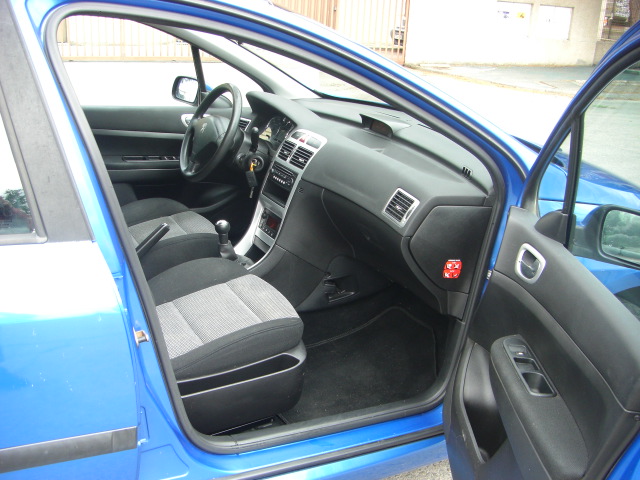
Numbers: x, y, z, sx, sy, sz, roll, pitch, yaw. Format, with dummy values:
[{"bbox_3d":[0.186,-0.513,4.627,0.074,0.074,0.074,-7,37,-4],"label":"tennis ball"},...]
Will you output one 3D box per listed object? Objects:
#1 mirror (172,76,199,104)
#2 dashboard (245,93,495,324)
[{"bbox_3d":[-0.539,-0.637,3.005,0.115,0.140,0.205,-11,25,-41],"label":"mirror"},{"bbox_3d":[0.125,-0.184,2.479,0.700,0.540,1.420,-5,22,-30],"label":"dashboard"}]

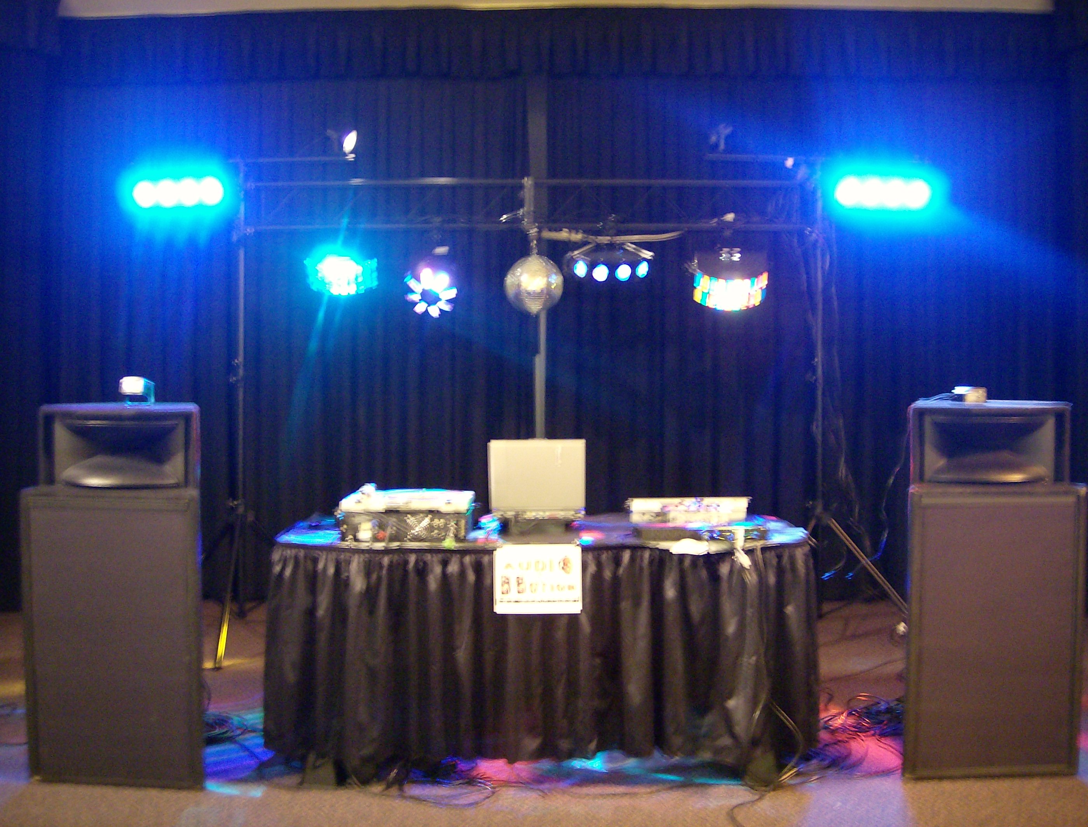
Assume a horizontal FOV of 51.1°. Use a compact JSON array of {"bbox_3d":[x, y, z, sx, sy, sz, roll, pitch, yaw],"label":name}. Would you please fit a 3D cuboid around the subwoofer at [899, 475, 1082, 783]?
[{"bbox_3d":[1.454,0.700,3.930,0.565,0.945,0.530,0,3,-1],"label":"subwoofer"}]

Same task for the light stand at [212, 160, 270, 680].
[{"bbox_3d":[-1.494,-0.070,5.562,0.950,2.340,0.950,0,3,0],"label":"light stand"}]

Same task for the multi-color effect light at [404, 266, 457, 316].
[{"bbox_3d":[-0.550,-0.596,5.559,0.250,0.250,0.250,0,13,0],"label":"multi-color effect light"}]

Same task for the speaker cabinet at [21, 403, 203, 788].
[{"bbox_3d":[-1.381,0.571,3.904,0.570,1.205,0.530,0,3,2],"label":"speaker cabinet"}]

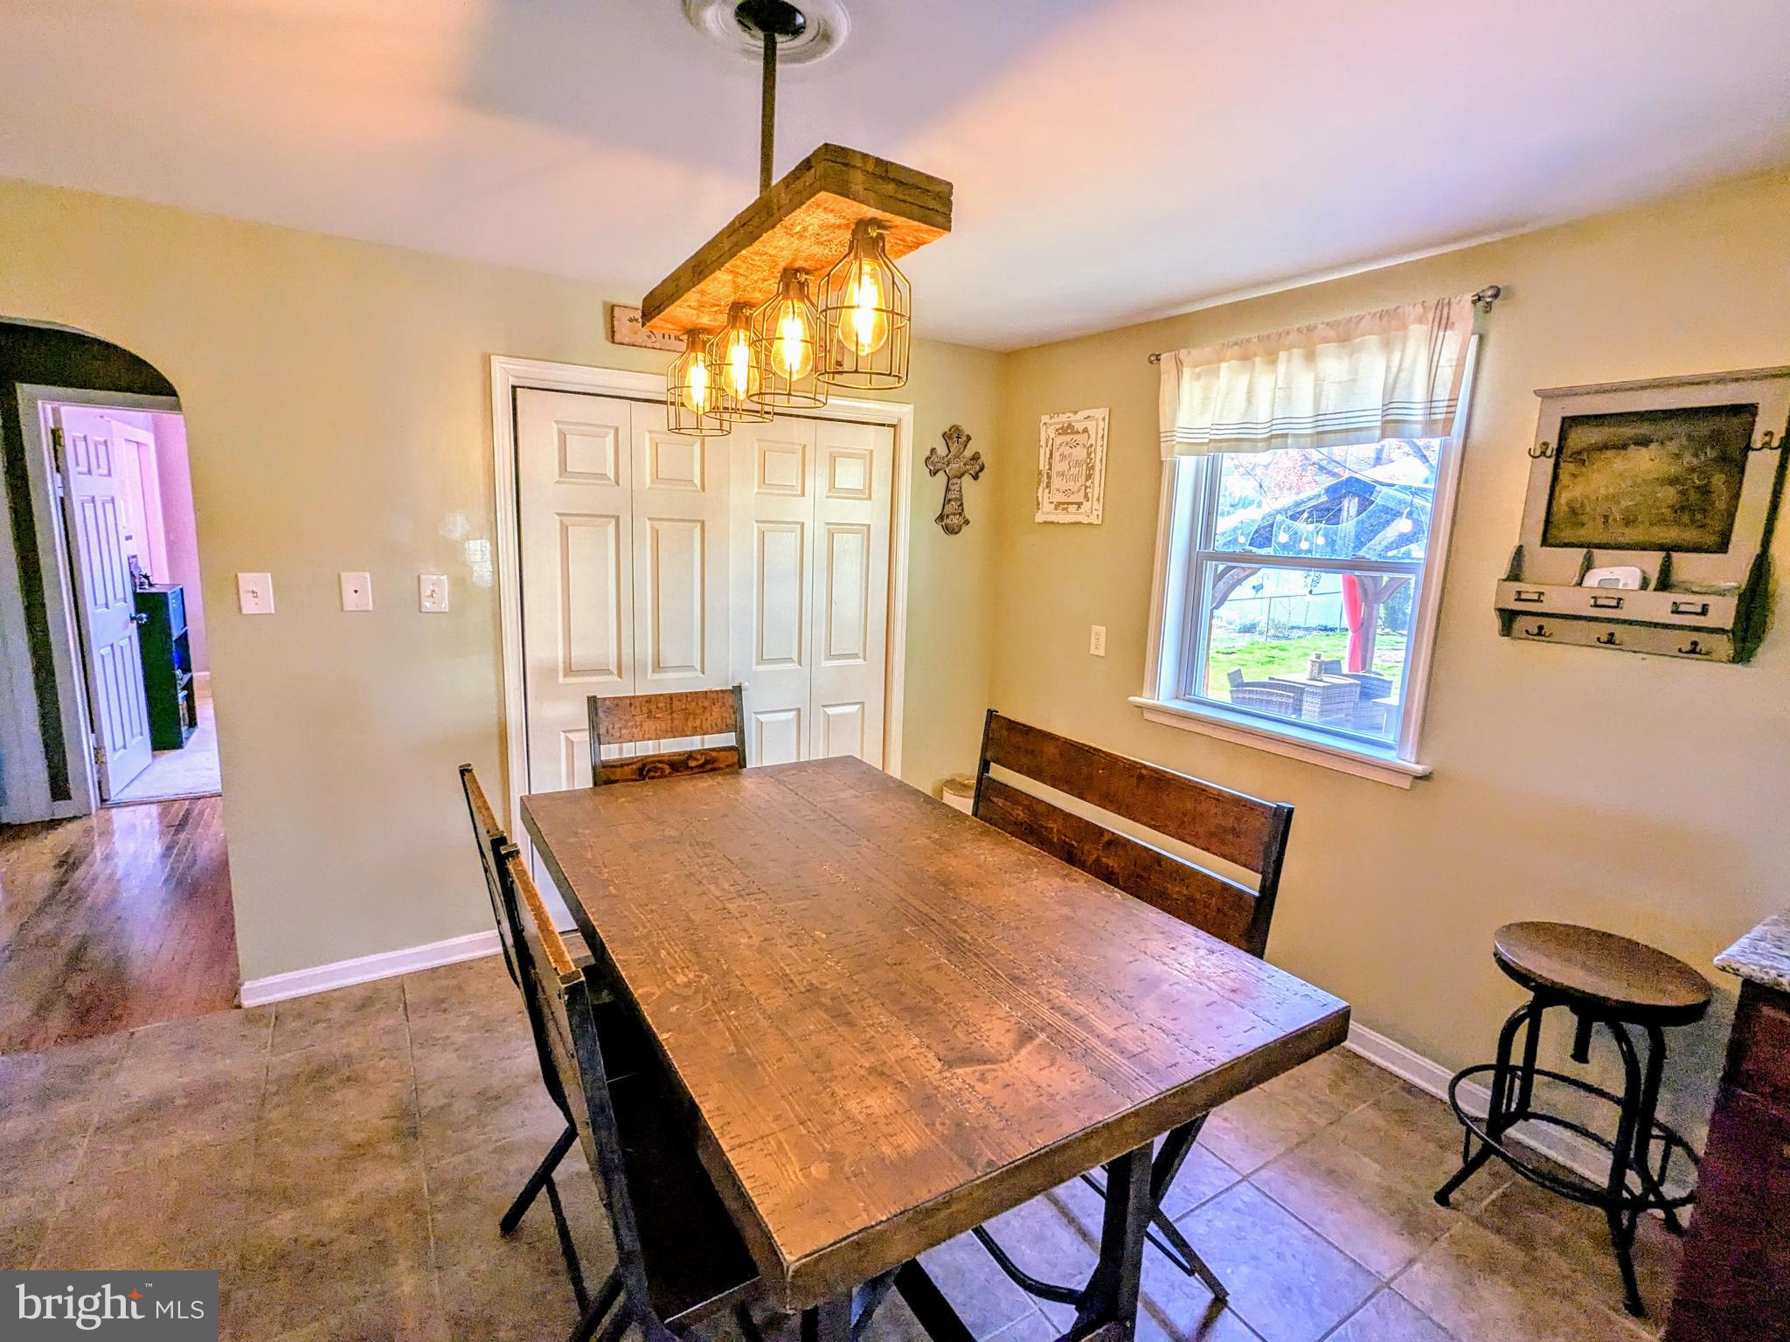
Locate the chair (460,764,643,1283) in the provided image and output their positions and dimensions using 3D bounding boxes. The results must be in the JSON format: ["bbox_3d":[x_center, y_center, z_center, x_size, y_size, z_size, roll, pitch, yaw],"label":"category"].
[{"bbox_3d":[-0.557,0.758,1.725,0.530,1.108,0.470,-4,12,-33],"label":"chair"}]

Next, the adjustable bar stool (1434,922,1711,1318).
[{"bbox_3d":[1.642,1.012,1.985,0.450,0.670,0.450,-4,12,-33],"label":"adjustable bar stool"}]

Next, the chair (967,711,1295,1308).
[{"bbox_3d":[0.272,0.752,1.930,0.585,1.107,0.945,-4,12,-33],"label":"chair"}]

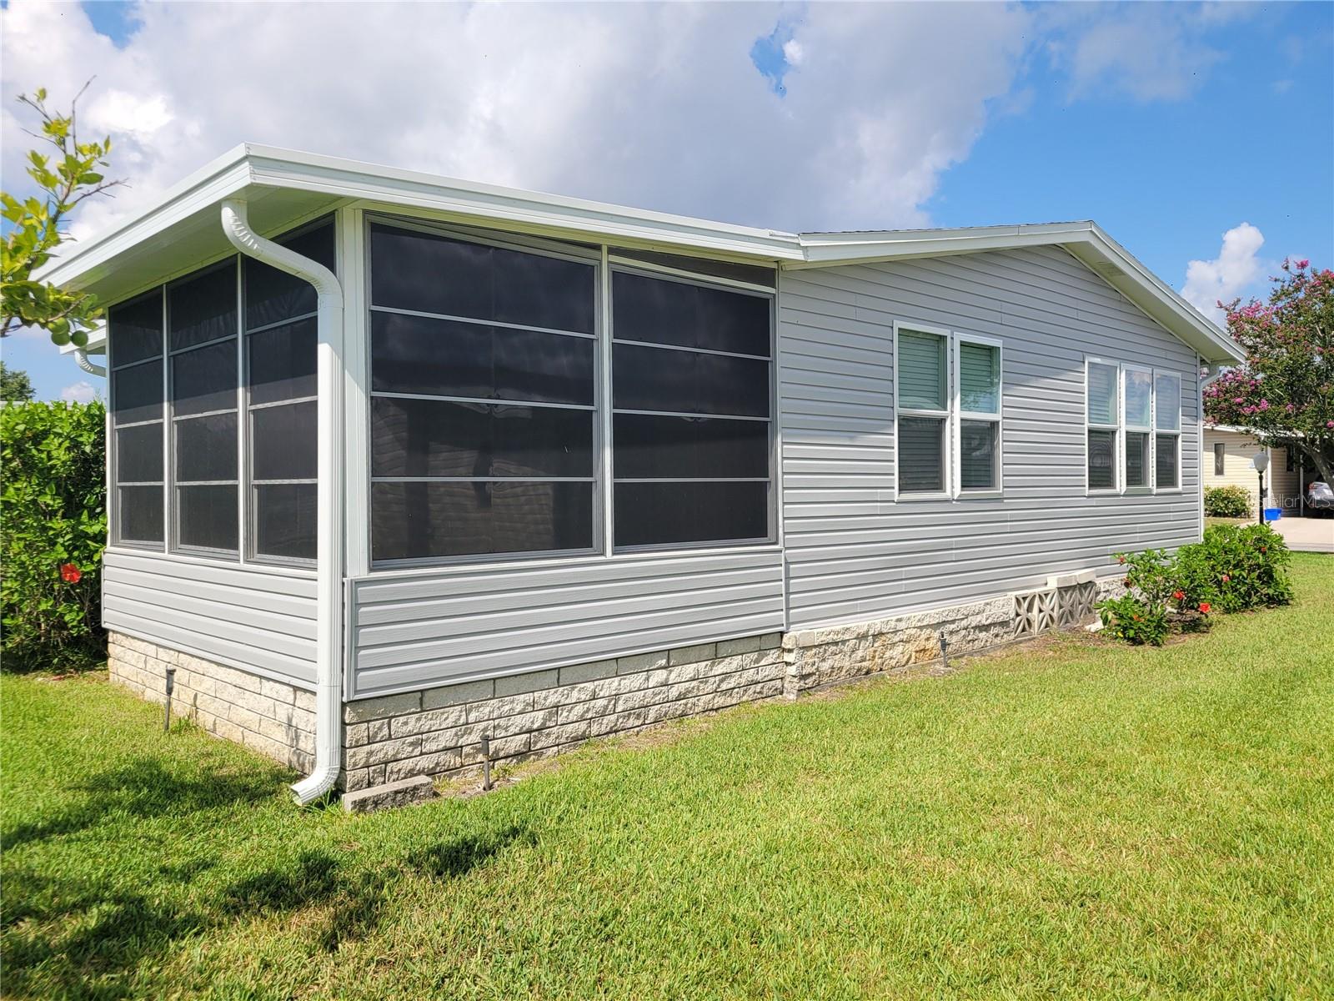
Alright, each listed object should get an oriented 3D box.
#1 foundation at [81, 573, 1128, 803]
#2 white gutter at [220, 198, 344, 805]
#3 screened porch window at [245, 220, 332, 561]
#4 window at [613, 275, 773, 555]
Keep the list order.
[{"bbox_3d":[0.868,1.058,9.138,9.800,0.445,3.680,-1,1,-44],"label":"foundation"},{"bbox_3d":[-1.648,0.031,4.321,0.480,2.605,0.105,-1,1,-44],"label":"white gutter"},{"bbox_3d":[-1.859,-0.472,4.887,0.080,1.575,1.050,-1,1,-44],"label":"screened porch window"},{"bbox_3d":[0.199,-0.518,6.074,1.415,1.620,0.080,-1,1,-44],"label":"window"}]

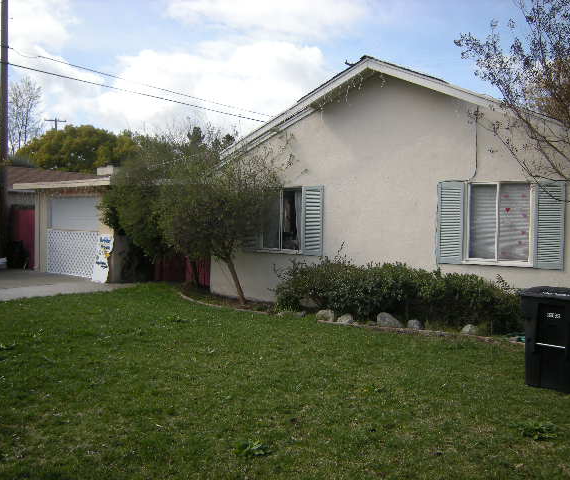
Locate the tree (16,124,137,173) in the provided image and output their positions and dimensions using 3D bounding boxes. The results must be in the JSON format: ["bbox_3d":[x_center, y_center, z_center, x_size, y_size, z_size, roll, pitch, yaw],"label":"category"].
[{"bbox_3d":[-13.175,-3.570,33.120,7.522,7.463,6.770,1,2,0],"label":"tree"}]

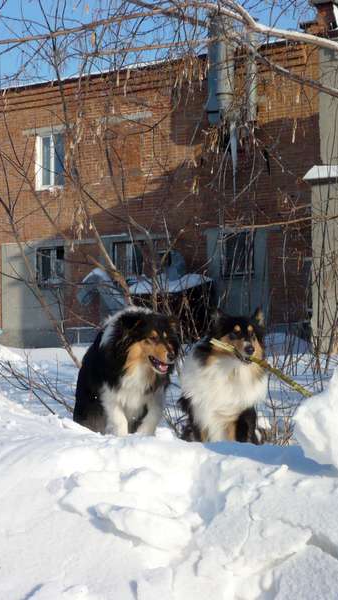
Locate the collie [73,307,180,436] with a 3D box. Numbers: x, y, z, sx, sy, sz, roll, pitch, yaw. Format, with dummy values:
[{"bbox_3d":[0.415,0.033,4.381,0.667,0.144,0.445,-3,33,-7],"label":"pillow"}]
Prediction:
[{"bbox_3d":[-0.229,0.387,7.300,0.410,0.700,0.700,1,-3,-33],"label":"collie"}]

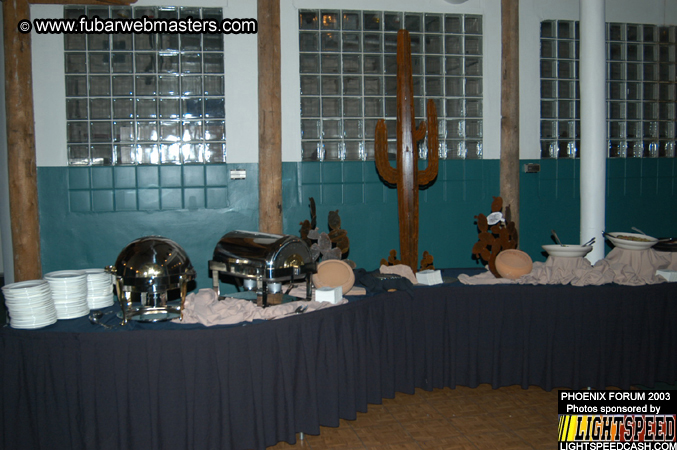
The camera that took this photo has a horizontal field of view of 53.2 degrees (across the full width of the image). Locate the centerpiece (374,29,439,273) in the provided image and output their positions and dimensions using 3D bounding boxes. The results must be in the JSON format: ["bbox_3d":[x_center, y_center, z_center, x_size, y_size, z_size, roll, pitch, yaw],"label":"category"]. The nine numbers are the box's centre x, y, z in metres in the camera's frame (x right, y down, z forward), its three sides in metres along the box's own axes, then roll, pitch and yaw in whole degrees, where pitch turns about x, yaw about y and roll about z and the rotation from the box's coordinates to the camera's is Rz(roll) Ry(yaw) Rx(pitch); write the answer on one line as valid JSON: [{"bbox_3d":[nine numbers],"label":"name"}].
[{"bbox_3d":[0.546,-0.575,5.311,0.510,1.930,0.200,-1,5,4],"label":"centerpiece"}]

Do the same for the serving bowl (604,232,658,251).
[{"bbox_3d":[2.153,0.125,4.970,0.385,0.080,0.385,3,5,0],"label":"serving bowl"}]

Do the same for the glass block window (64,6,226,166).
[{"bbox_3d":[-1.721,-1.244,6.056,1.420,1.420,0.100,-2,5,-11],"label":"glass block window"}]

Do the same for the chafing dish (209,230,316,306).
[{"bbox_3d":[-0.505,0.268,4.427,0.420,0.440,0.600,-6,7,-43],"label":"chafing dish"}]

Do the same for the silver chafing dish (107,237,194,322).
[{"bbox_3d":[-1.106,0.302,3.995,0.530,0.465,0.460,-2,5,-15],"label":"silver chafing dish"}]

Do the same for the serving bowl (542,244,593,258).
[{"bbox_3d":[1.744,0.202,5.150,0.380,0.070,0.380,-1,5,0],"label":"serving bowl"}]

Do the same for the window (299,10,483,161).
[{"bbox_3d":[0.524,-1.327,6.484,1.830,1.420,0.100,-2,5,-11],"label":"window"}]

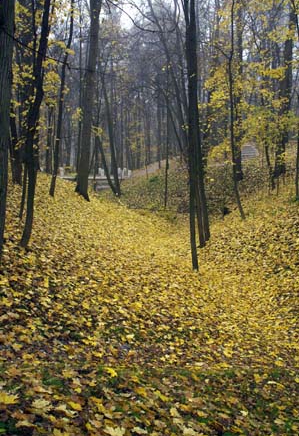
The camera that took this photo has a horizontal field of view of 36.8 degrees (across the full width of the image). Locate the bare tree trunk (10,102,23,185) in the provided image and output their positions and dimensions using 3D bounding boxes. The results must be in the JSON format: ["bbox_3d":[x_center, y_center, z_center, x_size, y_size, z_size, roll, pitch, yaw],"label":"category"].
[{"bbox_3d":[-4.136,-2.320,14.000,0.340,2.650,0.340,0,2,0],"label":"bare tree trunk"}]

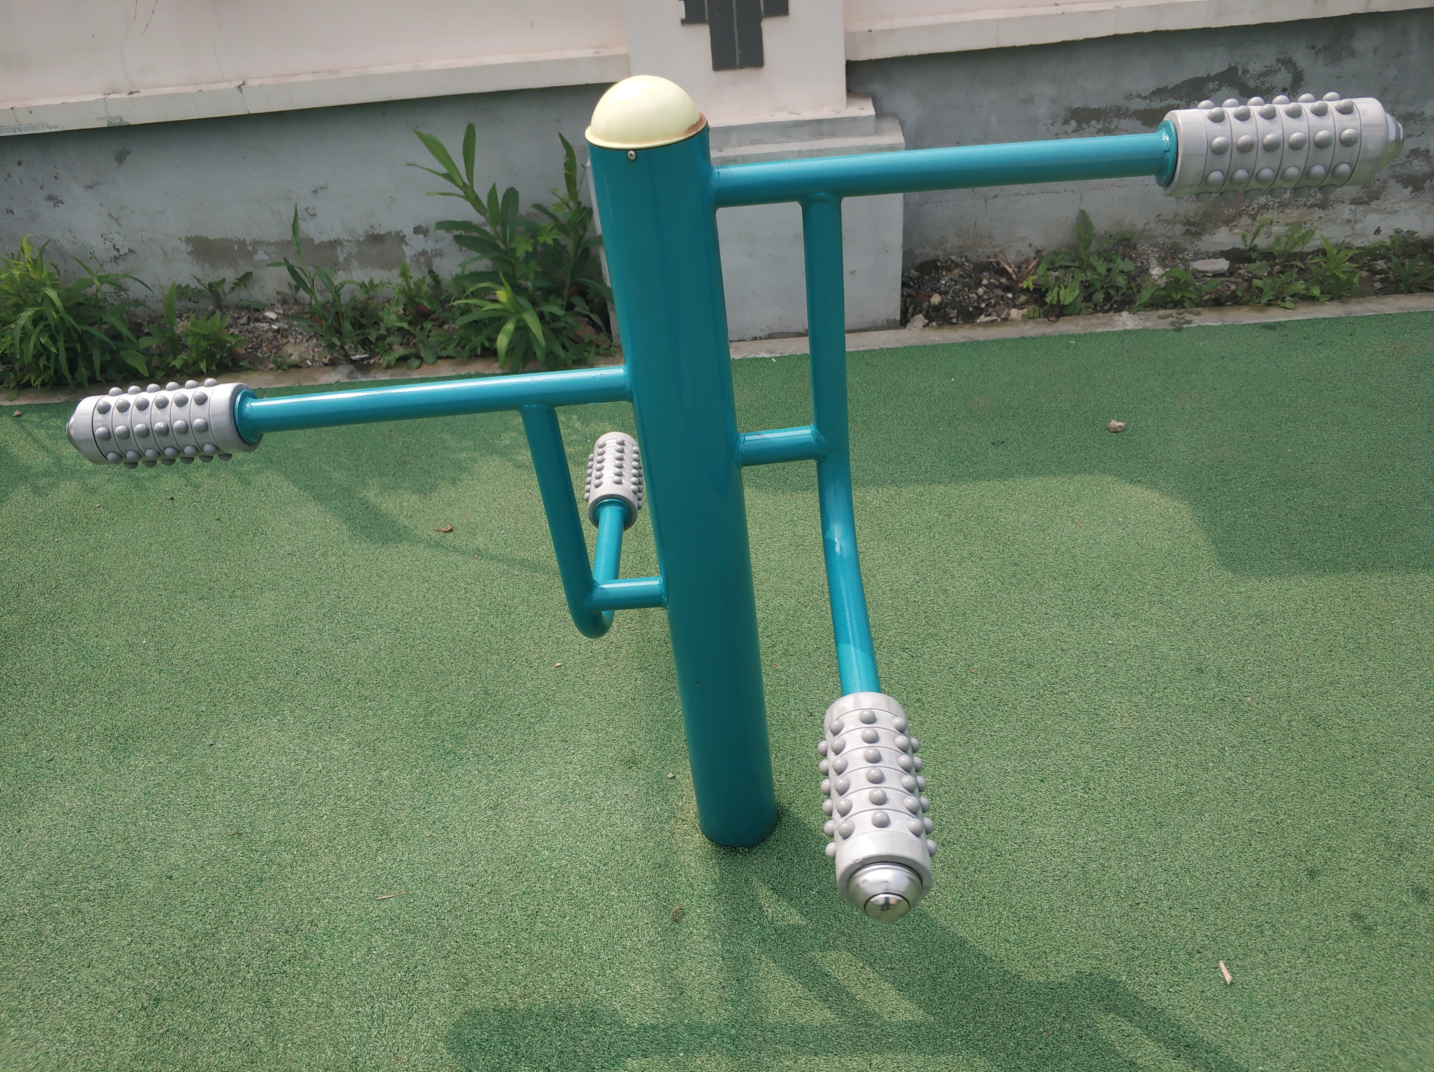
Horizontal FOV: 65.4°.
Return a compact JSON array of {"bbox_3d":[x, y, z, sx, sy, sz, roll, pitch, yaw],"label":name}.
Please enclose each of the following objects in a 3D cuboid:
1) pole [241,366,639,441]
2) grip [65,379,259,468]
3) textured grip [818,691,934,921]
[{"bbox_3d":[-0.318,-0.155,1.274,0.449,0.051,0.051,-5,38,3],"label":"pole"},{"bbox_3d":[-0.640,-0.125,1.274,0.207,0.094,0.094,-5,38,3],"label":"grip"},{"bbox_3d":[0.143,0.246,1.006,0.095,0.095,0.208,-5,38,3],"label":"textured grip"}]

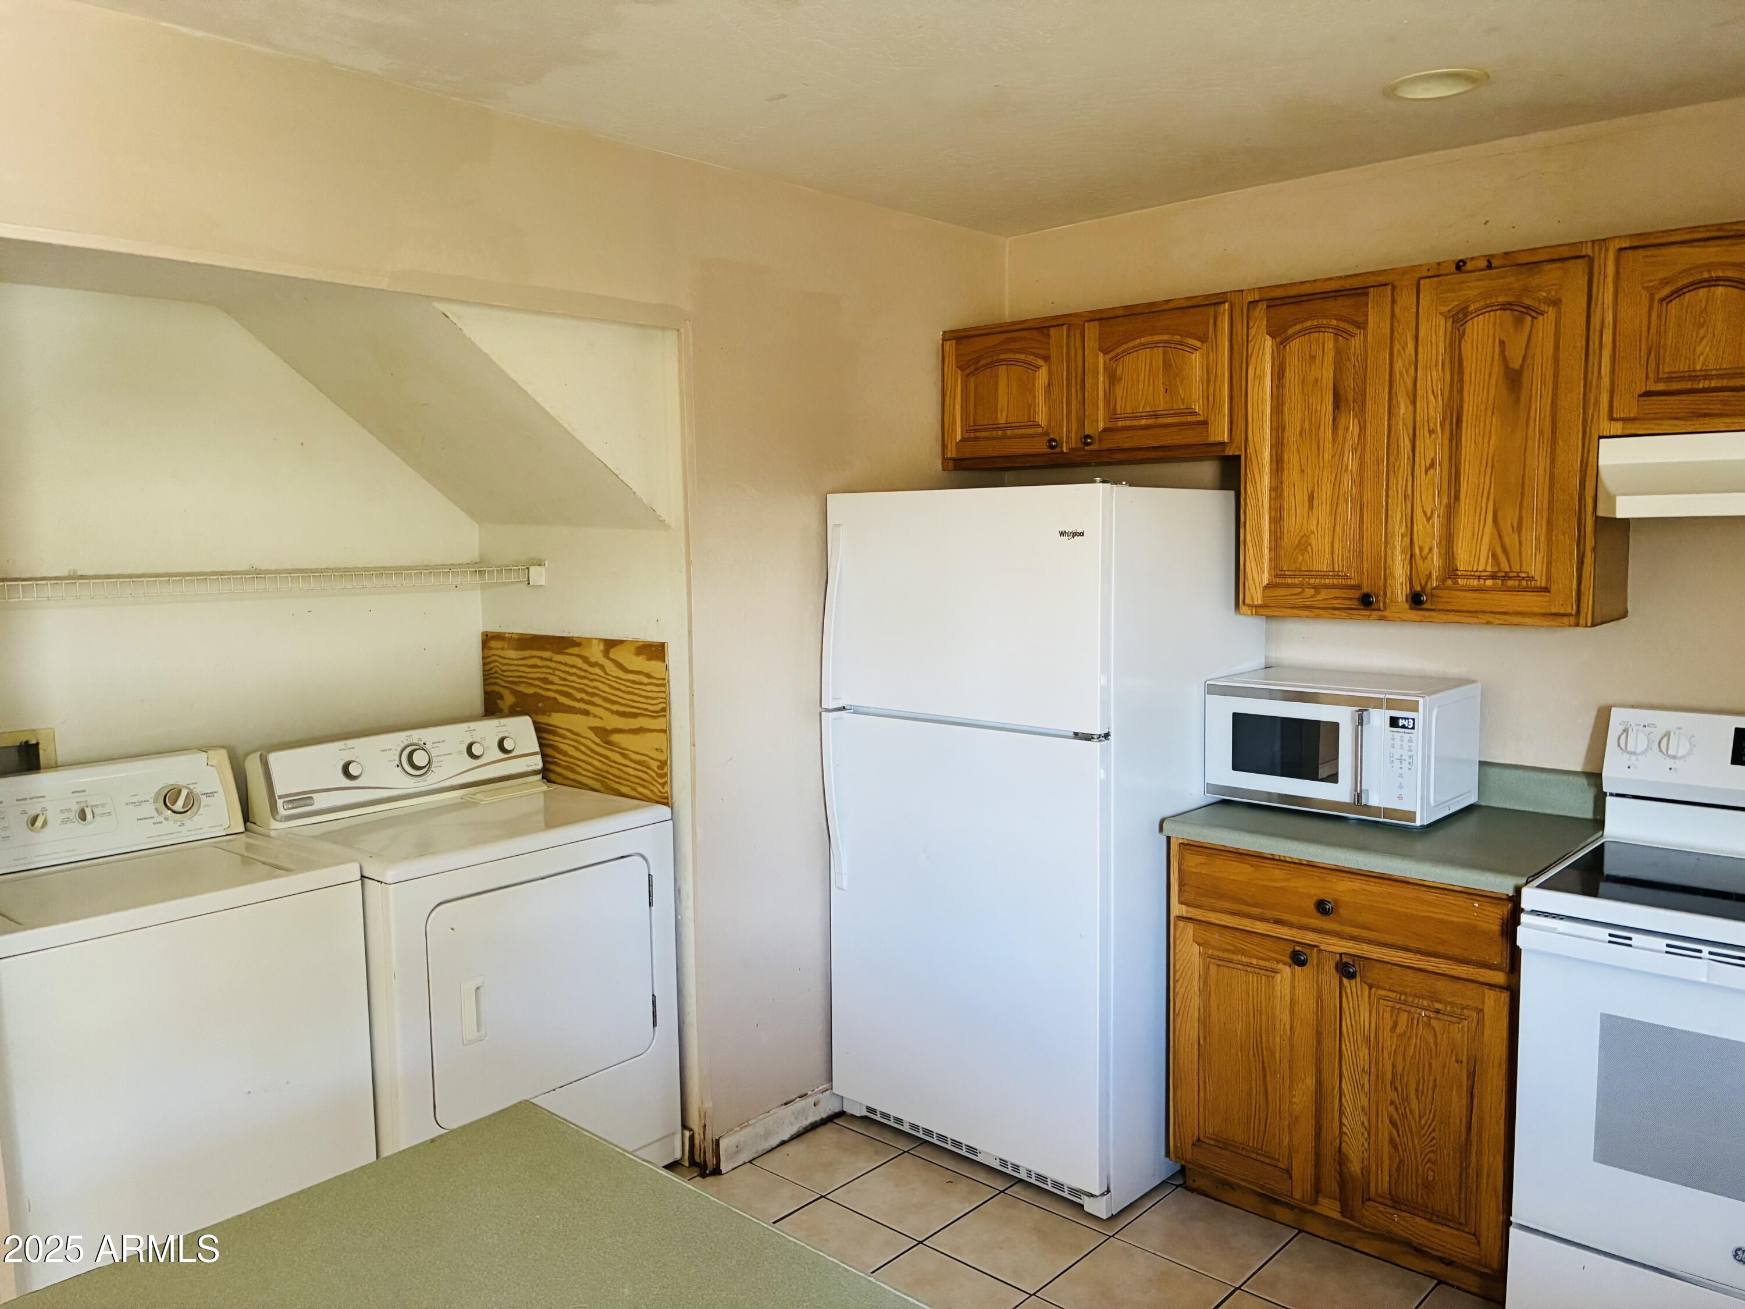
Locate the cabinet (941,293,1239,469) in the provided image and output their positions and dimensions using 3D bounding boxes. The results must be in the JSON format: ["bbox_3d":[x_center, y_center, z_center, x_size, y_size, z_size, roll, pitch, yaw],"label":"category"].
[{"bbox_3d":[0.638,-0.703,3.520,0.923,0.386,0.335,5,8,42],"label":"cabinet"}]

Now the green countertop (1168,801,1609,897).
[{"bbox_3d":[1.155,0.401,2.973,0.780,0.040,0.625,5,8,42],"label":"green countertop"}]

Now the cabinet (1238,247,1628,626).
[{"bbox_3d":[1.260,-0.467,2.970,0.762,0.764,0.335,5,8,42],"label":"cabinet"}]

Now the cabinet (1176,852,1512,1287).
[{"bbox_3d":[1.166,0.854,3.023,0.760,0.872,0.610,5,8,42],"label":"cabinet"}]

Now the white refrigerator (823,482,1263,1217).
[{"bbox_3d":[0.448,0.415,3.445,0.833,1.680,0.825,5,8,42],"label":"white refrigerator"}]

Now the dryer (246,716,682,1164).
[{"bbox_3d":[-0.996,0.752,3.230,0.710,1.088,0.738,5,8,42],"label":"dryer"}]

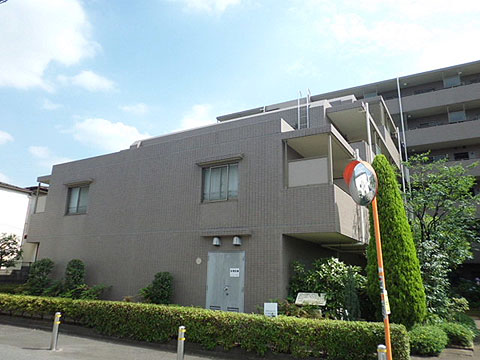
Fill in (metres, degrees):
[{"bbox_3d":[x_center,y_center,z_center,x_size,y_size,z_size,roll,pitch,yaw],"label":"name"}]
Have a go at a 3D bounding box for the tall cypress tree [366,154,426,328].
[{"bbox_3d":[4.125,1.655,9.674,1.420,4.785,1.420,-7,-17,30],"label":"tall cypress tree"}]

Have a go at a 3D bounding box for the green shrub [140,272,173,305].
[{"bbox_3d":[-2.709,3.737,11.511,0.900,1.500,0.750,-7,-17,30],"label":"green shrub"}]

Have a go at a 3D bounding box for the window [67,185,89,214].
[{"bbox_3d":[-6.976,0.899,15.637,1.420,1.230,0.130,-7,-17,30],"label":"window"}]

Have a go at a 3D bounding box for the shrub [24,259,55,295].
[{"bbox_3d":[-7.739,3.866,13.859,1.050,1.619,1.000,-7,-17,30],"label":"shrub"}]

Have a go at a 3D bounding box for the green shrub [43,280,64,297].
[{"bbox_3d":[-6.795,4.077,13.096,0.820,0.782,0.720,-7,-17,30],"label":"green shrub"}]

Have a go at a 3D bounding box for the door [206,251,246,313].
[{"bbox_3d":[-0.411,3.090,10.377,1.280,1.957,0.080,-7,-17,30],"label":"door"}]

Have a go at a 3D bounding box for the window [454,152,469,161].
[{"bbox_3d":[16.995,-1.708,27.554,0.900,0.780,0.130,-7,-17,28],"label":"window"}]

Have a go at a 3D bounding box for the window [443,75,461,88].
[{"bbox_3d":[16.825,-7.617,28.488,1.120,1.050,0.130,-7,-17,28],"label":"window"}]

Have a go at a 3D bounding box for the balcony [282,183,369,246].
[{"bbox_3d":[3.028,1.315,11.834,1.540,1.360,4.300,-7,-17,30],"label":"balcony"}]

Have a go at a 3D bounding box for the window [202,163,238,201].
[{"bbox_3d":[-0.605,0.114,11.371,1.370,1.150,0.120,-7,-17,30],"label":"window"}]

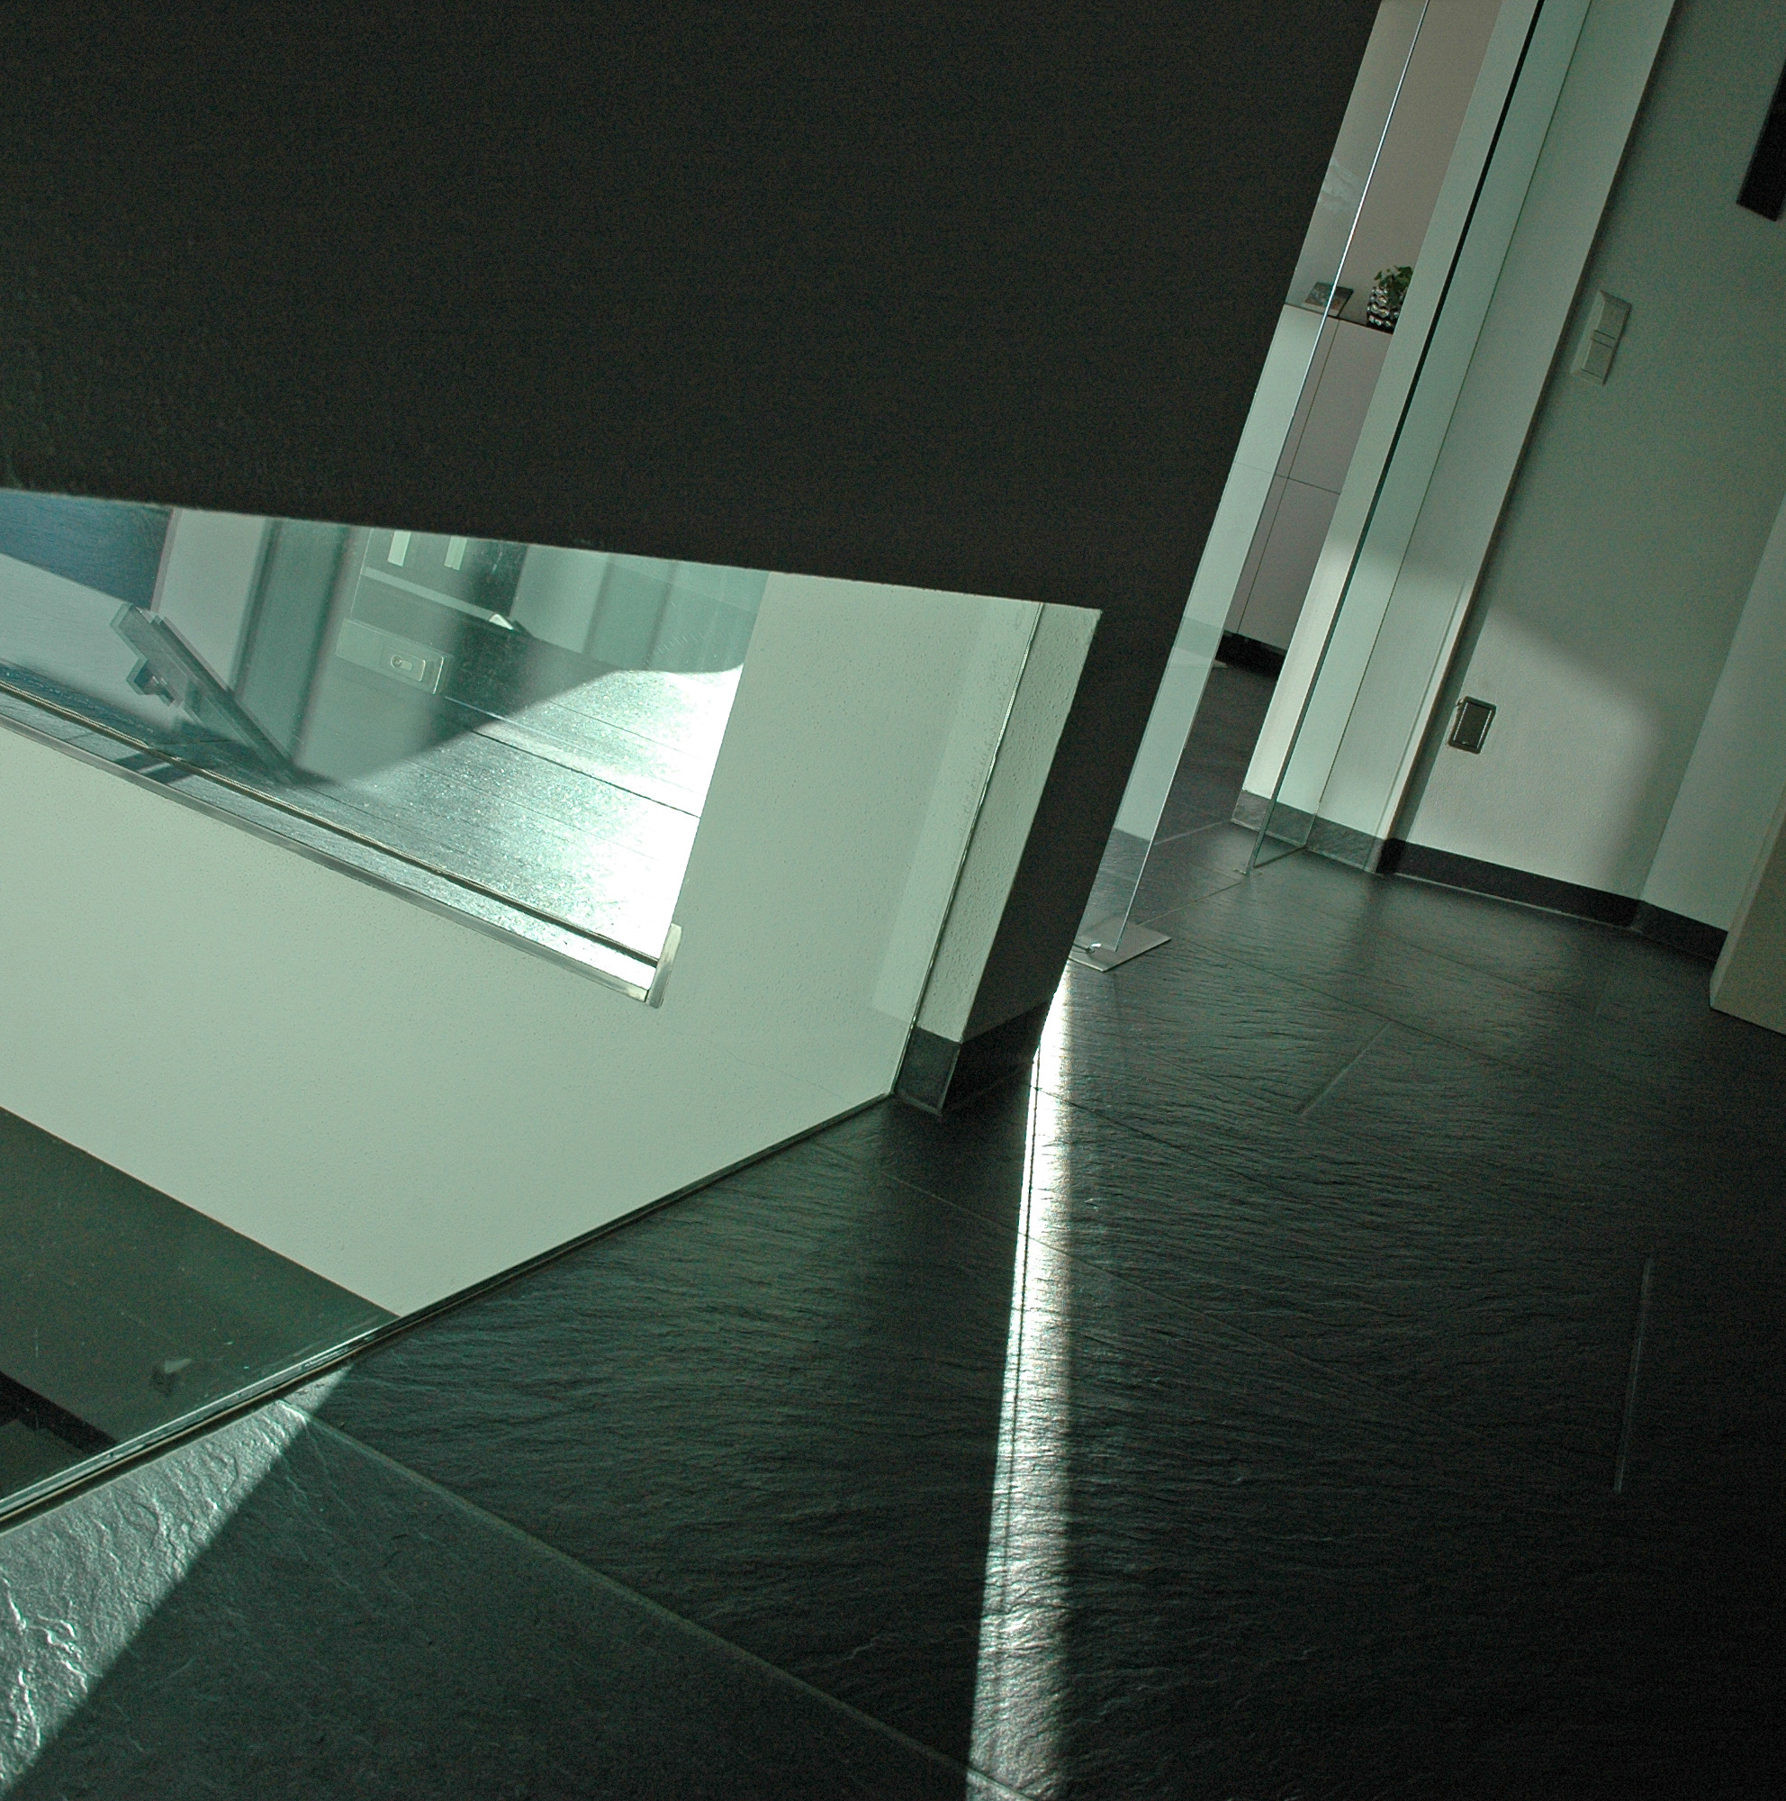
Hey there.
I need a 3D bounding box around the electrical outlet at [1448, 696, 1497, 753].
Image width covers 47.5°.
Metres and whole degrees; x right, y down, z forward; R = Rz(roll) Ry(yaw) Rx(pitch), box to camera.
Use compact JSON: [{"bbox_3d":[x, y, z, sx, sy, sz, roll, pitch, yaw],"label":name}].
[{"bbox_3d":[1.157,-0.346,4.034,0.078,0.097,0.020,11,14,-24],"label":"electrical outlet"}]

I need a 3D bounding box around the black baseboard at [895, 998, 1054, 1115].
[{"bbox_3d":[0.079,0.137,1.911,0.048,0.067,0.244,21,13,20],"label":"black baseboard"}]

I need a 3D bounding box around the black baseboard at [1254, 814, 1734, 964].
[{"bbox_3d":[1.211,-0.027,4.056,0.993,0.064,0.186,12,13,-18],"label":"black baseboard"}]

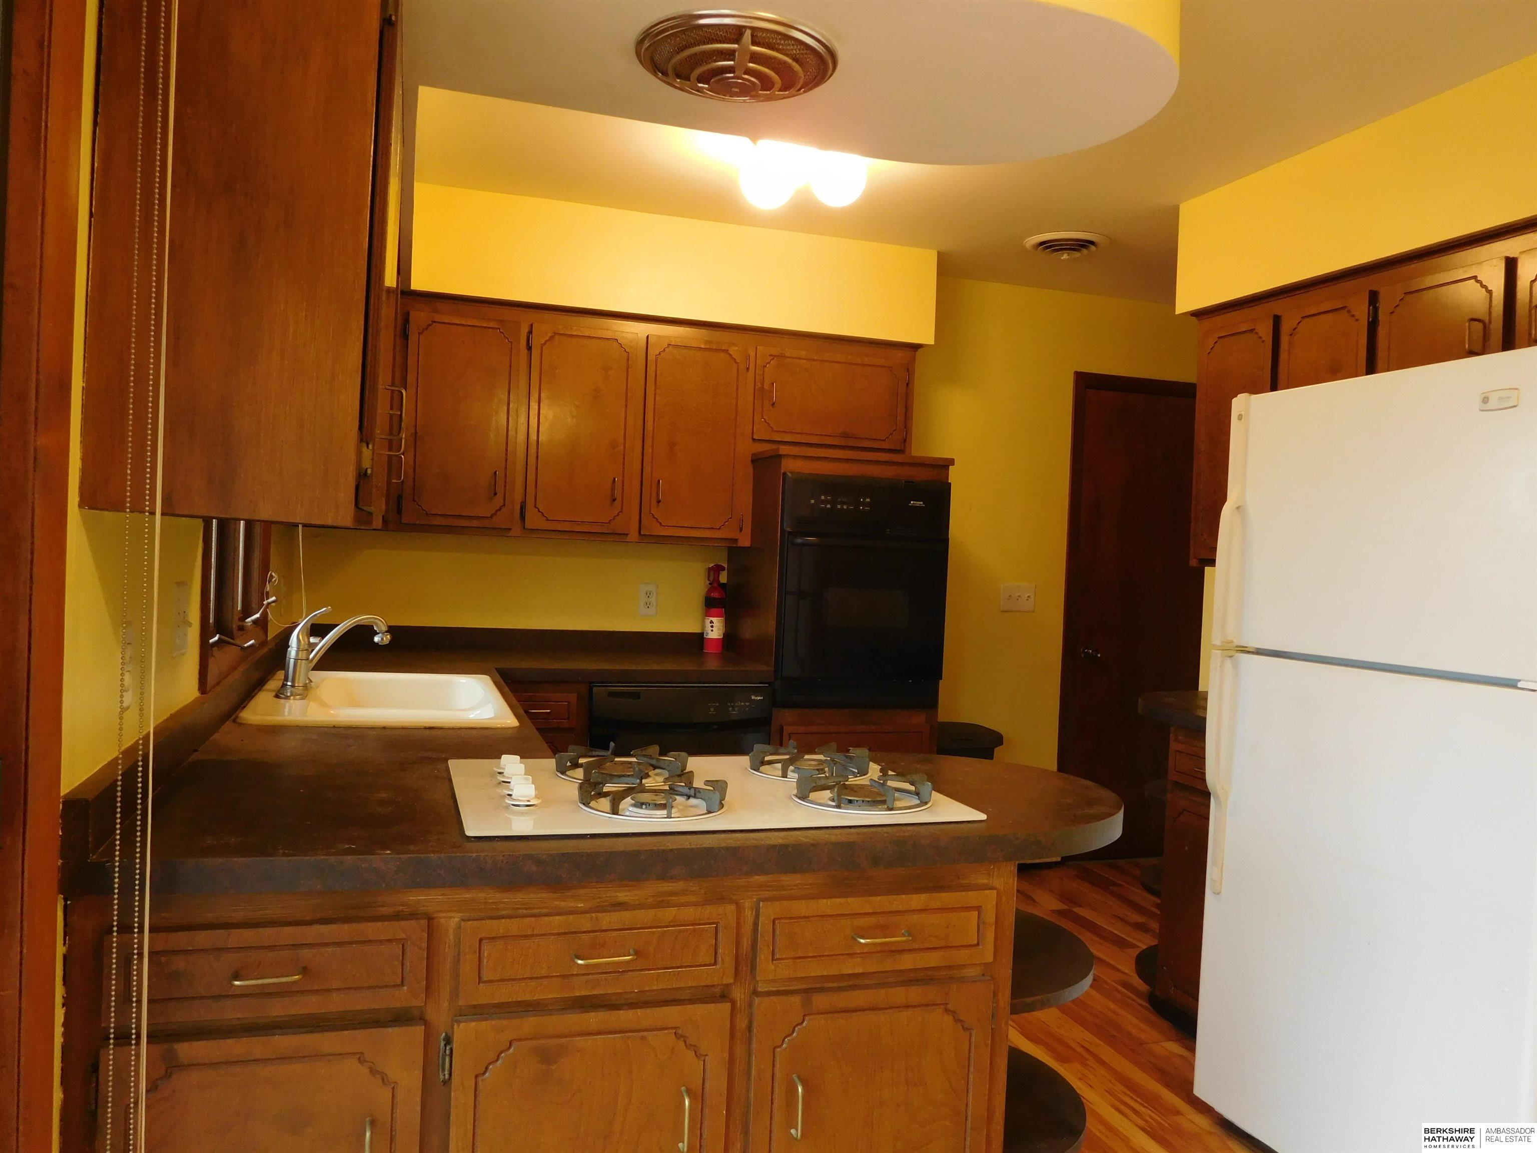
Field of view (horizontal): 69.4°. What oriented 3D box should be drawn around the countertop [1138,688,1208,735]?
[{"bbox_3d":[1.386,0.401,3.155,0.580,0.040,0.850,2,2,-18],"label":"countertop"}]

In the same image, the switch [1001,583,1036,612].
[{"bbox_3d":[1.031,0.088,4.593,0.162,0.114,0.012,2,2,-18],"label":"switch"}]

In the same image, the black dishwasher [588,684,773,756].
[{"bbox_3d":[-0.383,0.758,3.926,0.607,0.831,0.600,2,1,-18],"label":"black dishwasher"}]

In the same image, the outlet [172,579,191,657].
[{"bbox_3d":[-0.967,0.068,1.840,0.010,0.121,0.116,2,1,-18],"label":"outlet"}]

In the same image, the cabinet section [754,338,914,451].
[{"bbox_3d":[0.205,-0.664,4.212,0.624,0.405,0.313,2,2,-18],"label":"cabinet section"}]

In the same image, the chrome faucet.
[{"bbox_3d":[-1.050,0.175,2.694,0.260,0.207,0.080,2,1,-18],"label":"chrome faucet"}]

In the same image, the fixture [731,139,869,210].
[{"bbox_3d":[0.093,-1.079,2.957,0.360,0.200,0.280,2,2,-18],"label":"fixture"}]

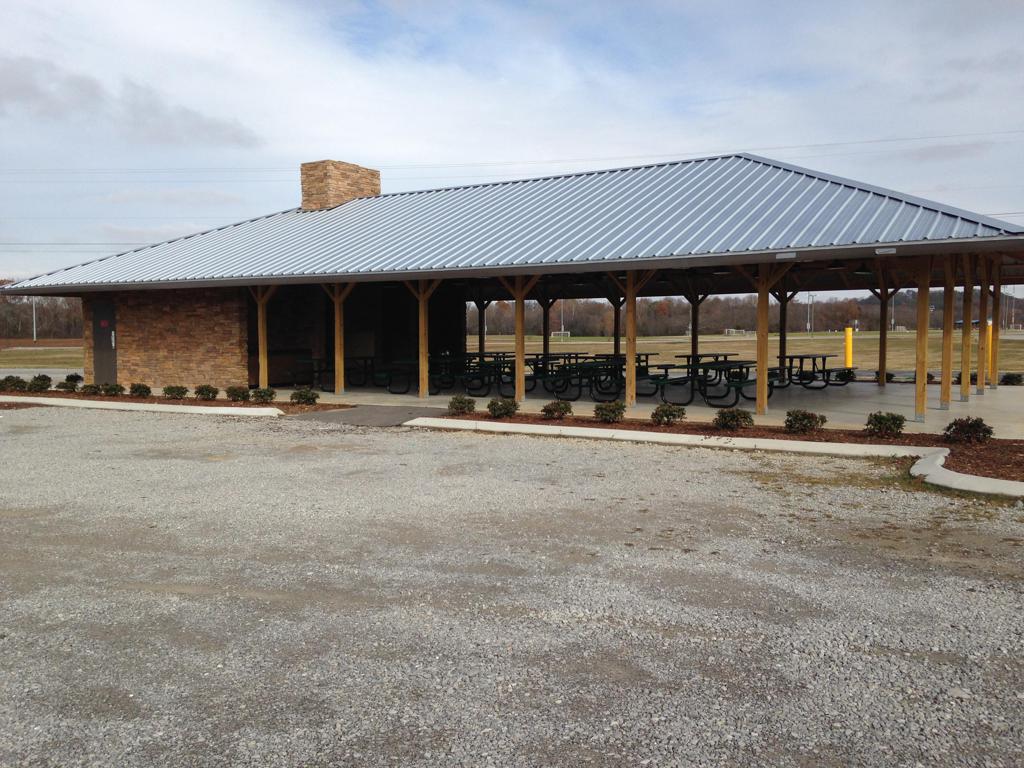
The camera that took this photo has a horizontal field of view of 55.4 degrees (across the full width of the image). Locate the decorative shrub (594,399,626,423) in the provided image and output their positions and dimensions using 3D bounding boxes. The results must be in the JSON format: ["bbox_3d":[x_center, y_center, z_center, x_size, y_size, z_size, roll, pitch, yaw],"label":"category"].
[{"bbox_3d":[1.565,0.446,15.529,0.491,0.328,0.470,0,3,0],"label":"decorative shrub"}]

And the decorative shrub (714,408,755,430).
[{"bbox_3d":[3.278,0.527,14.427,0.582,0.308,0.558,2,4,33],"label":"decorative shrub"}]

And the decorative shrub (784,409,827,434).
[{"bbox_3d":[4.172,0.535,13.849,0.585,0.332,0.561,2,4,33],"label":"decorative shrub"}]

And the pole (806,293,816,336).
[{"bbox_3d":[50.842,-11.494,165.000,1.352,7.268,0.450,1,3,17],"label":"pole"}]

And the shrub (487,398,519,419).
[{"bbox_3d":[-0.147,0.410,16.635,0.524,0.335,0.502,0,3,0],"label":"shrub"}]

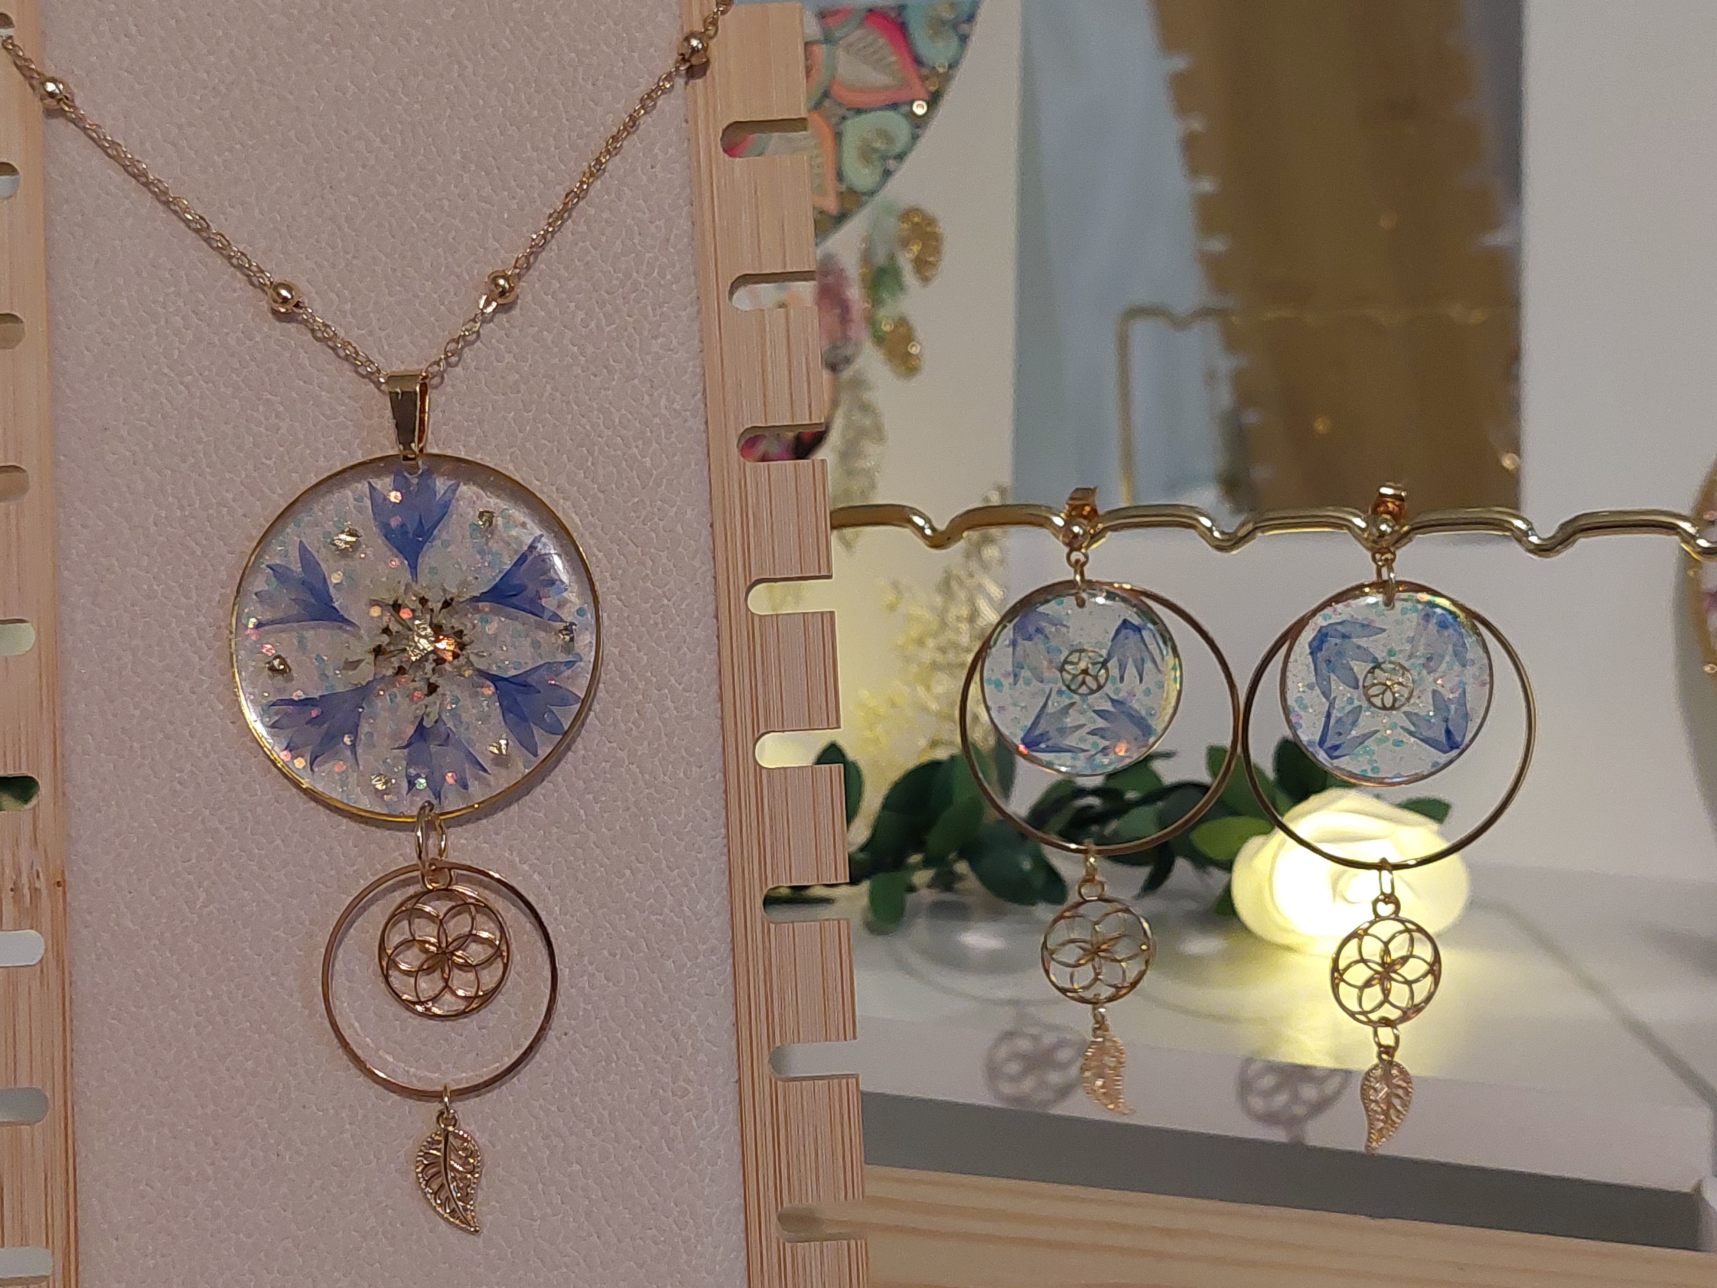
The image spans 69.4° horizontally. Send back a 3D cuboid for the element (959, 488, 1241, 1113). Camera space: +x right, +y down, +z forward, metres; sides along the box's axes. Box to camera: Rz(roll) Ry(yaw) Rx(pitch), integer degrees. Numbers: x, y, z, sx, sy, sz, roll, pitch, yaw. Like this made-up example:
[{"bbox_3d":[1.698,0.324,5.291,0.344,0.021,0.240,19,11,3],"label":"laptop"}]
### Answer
[{"bbox_3d":[0.029,0.020,0.150,0.033,0.076,0.009,0,10,11],"label":"element"}]

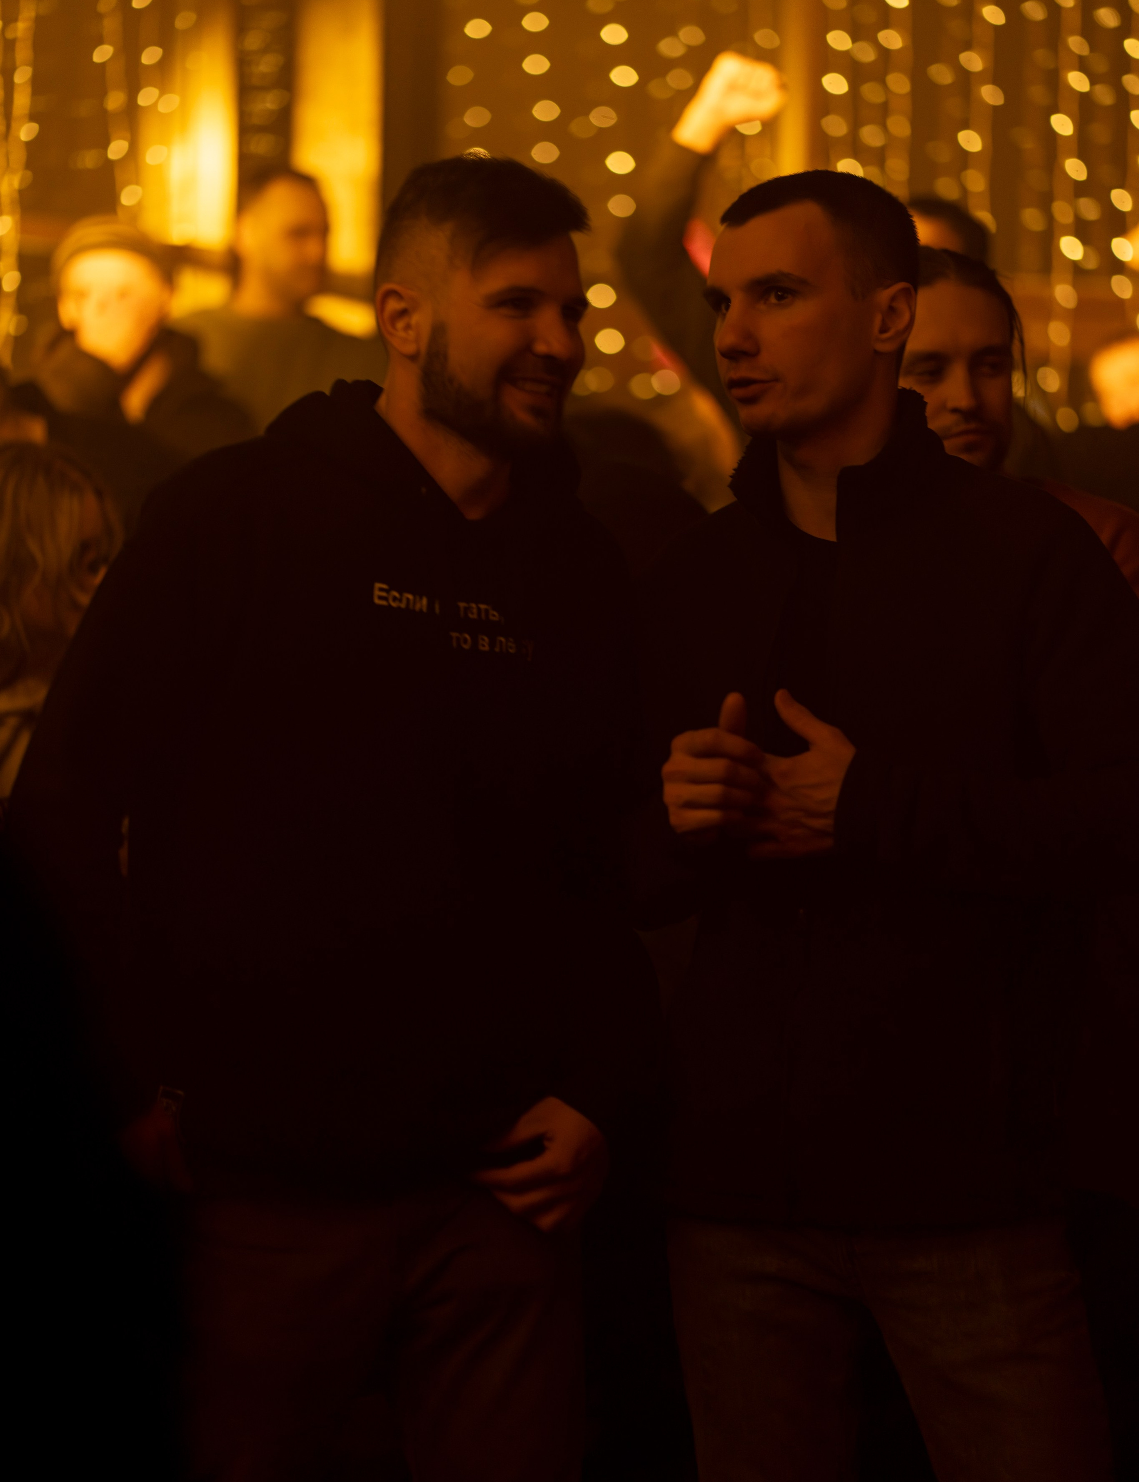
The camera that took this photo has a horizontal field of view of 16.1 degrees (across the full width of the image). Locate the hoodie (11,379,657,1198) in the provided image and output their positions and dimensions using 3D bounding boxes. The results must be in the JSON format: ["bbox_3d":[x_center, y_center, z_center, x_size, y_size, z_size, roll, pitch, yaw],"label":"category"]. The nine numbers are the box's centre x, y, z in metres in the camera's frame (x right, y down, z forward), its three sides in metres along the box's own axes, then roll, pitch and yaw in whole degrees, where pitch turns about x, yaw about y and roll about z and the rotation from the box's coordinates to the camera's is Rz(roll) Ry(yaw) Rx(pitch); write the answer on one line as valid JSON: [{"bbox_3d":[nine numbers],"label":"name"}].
[{"bbox_3d":[-0.199,0.040,3.420,0.550,0.670,0.350,-3,6,-25],"label":"hoodie"}]

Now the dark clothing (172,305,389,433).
[{"bbox_3d":[-0.505,-0.426,7.100,0.500,0.620,0.320,-4,7,-35],"label":"dark clothing"}]

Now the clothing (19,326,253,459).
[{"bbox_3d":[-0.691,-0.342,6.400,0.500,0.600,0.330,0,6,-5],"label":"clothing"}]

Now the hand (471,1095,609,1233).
[{"bbox_3d":[-0.024,0.353,3.360,0.110,0.115,0.090,-2,6,-20],"label":"hand"}]

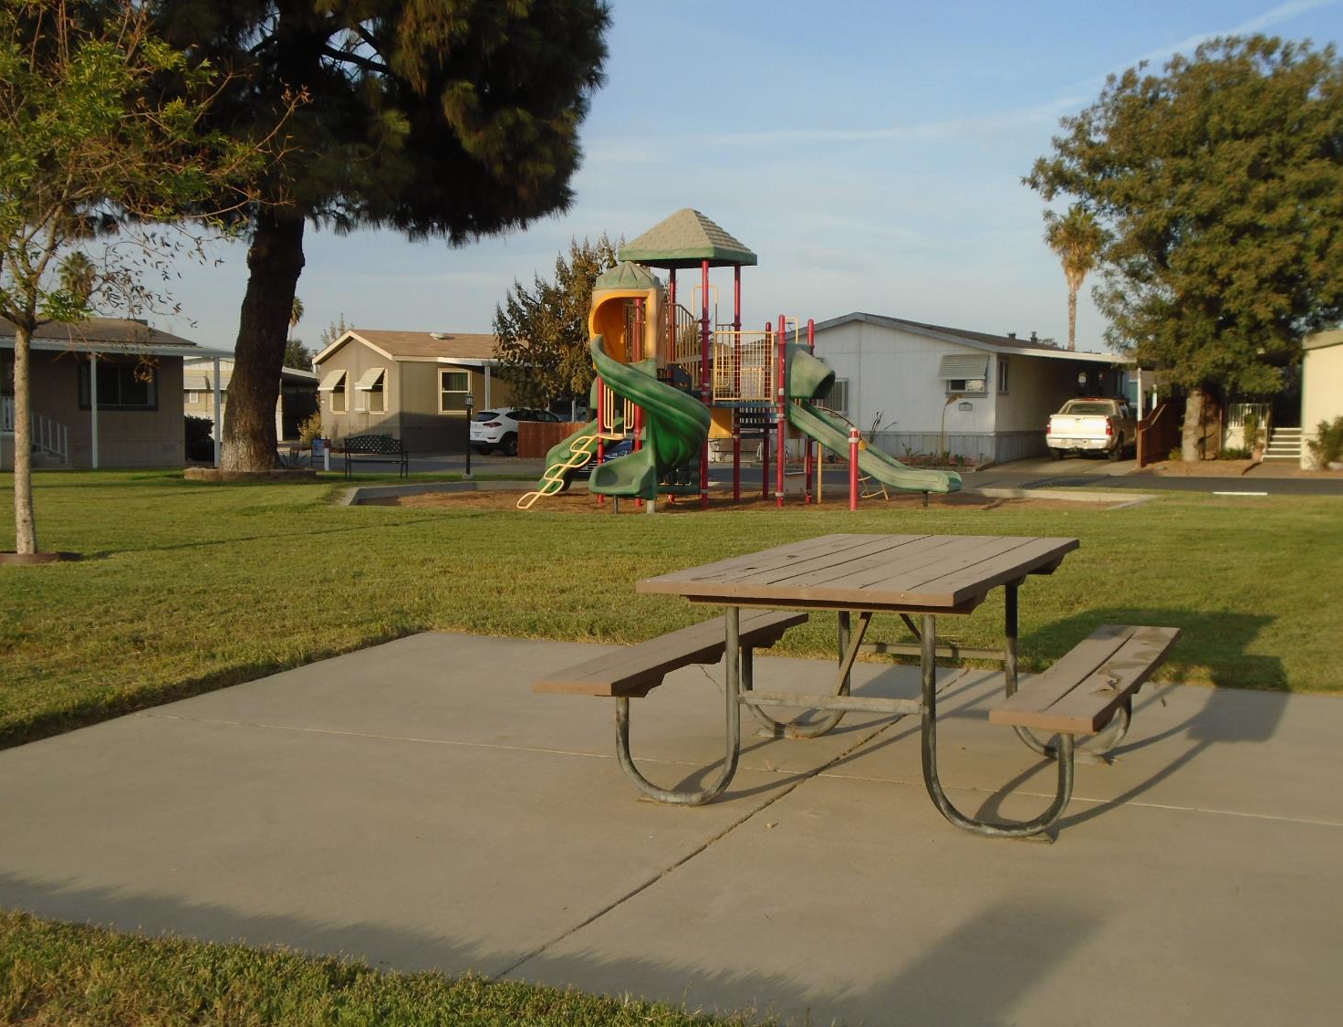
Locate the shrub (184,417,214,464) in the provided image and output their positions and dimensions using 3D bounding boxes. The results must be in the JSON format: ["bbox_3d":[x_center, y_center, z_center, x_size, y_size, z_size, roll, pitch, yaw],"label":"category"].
[{"bbox_3d":[-12.594,-1.955,44.000,1.050,1.250,1.050,0,4,0],"label":"shrub"}]

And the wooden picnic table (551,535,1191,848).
[{"bbox_3d":[0.732,0.544,5.760,1.756,0.782,1.836,1,5,24],"label":"wooden picnic table"}]

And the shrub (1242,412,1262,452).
[{"bbox_3d":[17.222,-2.397,49.300,0.620,1.250,0.620,0,4,0],"label":"shrub"}]

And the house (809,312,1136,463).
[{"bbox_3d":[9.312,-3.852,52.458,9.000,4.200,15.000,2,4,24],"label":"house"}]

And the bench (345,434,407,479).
[{"bbox_3d":[-6.064,-1.149,34.000,1.300,0.900,0.620,-1,4,-15],"label":"bench"}]

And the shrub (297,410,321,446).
[{"bbox_3d":[-13.296,-3.123,61.000,1.000,1.350,1.000,0,4,0],"label":"shrub"}]

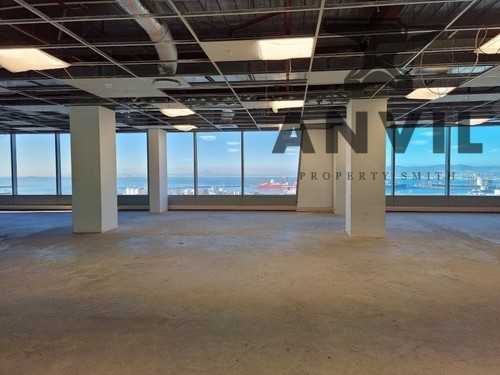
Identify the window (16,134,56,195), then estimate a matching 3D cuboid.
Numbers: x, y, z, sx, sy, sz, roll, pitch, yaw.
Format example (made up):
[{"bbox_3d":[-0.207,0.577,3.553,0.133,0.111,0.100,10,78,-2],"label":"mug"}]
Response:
[{"bbox_3d":[-7.377,-0.785,11.970,1.532,2.091,0.099,0,2,6],"label":"window"}]

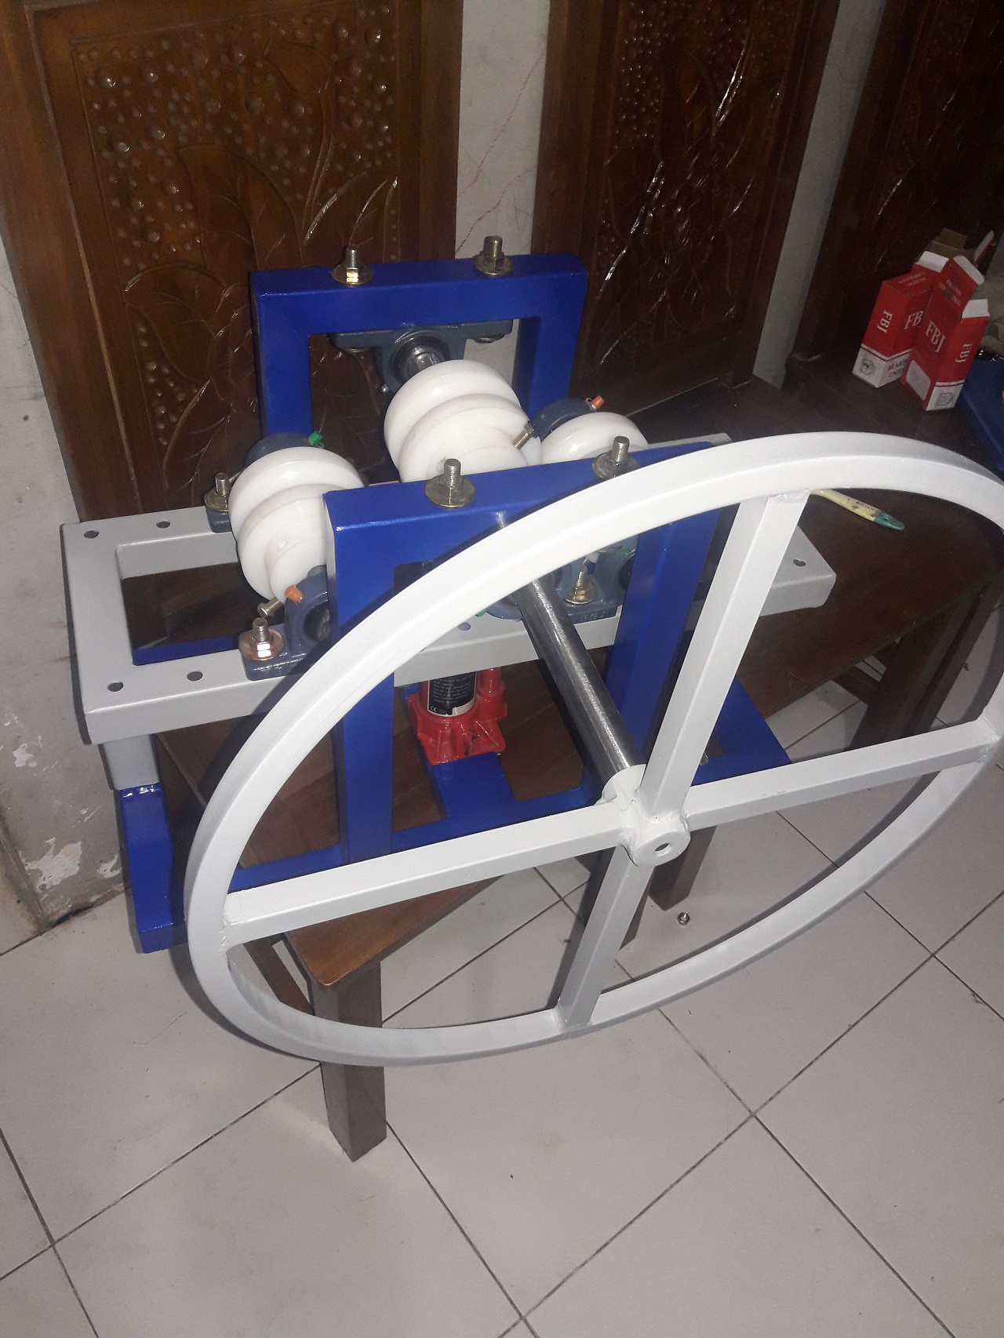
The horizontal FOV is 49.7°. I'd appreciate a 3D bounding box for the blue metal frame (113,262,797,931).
[{"bbox_3d":[-0.043,-0.083,1.063,0.704,0.486,0.356,-10,49,-16],"label":"blue metal frame"}]

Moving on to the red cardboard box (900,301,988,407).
[{"bbox_3d":[0.740,-0.532,1.812,0.053,0.171,0.087,-8,48,-13],"label":"red cardboard box"}]

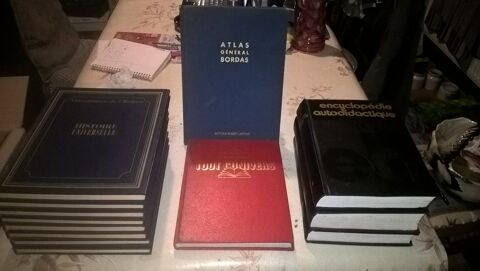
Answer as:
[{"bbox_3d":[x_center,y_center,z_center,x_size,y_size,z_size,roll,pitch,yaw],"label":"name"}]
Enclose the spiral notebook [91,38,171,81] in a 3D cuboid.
[{"bbox_3d":[-0.338,-0.240,1.204,0.209,0.020,0.150,14,44,12],"label":"spiral notebook"}]

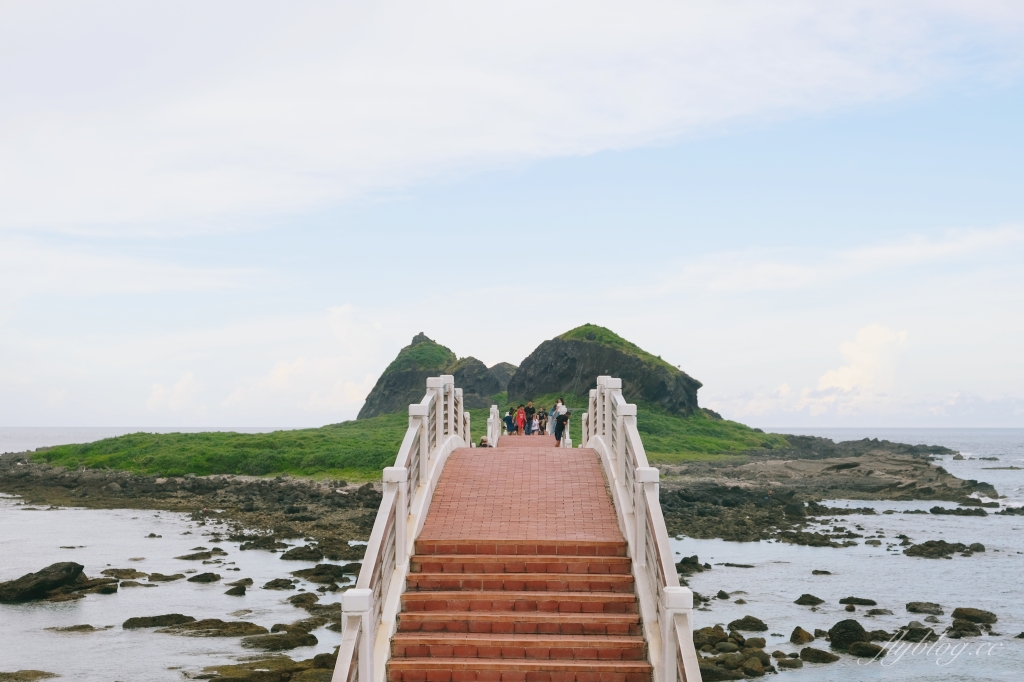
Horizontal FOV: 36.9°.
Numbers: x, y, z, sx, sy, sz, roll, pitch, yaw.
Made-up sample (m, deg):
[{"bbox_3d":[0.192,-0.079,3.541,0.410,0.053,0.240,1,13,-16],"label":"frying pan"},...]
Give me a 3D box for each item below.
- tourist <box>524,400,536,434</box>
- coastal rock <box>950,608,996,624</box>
[{"bbox_3d":[0.855,3.623,70.954,0.520,1.700,0.360,0,-3,2],"label":"tourist"},{"bbox_3d":[21.075,12.546,70.135,2.060,0.649,1.236,-1,-3,17],"label":"coastal rock"}]

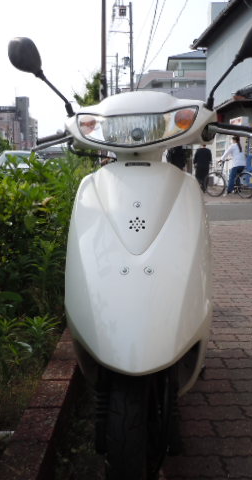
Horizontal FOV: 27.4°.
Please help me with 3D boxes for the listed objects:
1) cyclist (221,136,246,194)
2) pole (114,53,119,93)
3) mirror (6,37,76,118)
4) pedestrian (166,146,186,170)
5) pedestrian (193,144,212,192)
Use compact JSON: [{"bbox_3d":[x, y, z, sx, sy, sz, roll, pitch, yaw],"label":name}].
[{"bbox_3d":[2.681,-1.831,12.853,0.680,1.480,0.500,8,12,43],"label":"cyclist"},{"bbox_3d":[-0.842,-12.645,51.873,0.300,11.600,0.300,0,8,0],"label":"pole"},{"bbox_3d":[-0.240,-0.464,1.470,0.175,0.215,0.100,0,8,0],"label":"mirror"},{"bbox_3d":[1.313,-2.004,13.593,0.500,1.620,0.360,-1,8,-5],"label":"pedestrian"},{"bbox_3d":[2.126,-2.089,14.283,0.500,1.580,0.340,-1,8,-3],"label":"pedestrian"}]

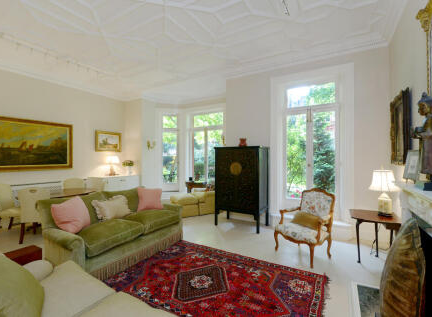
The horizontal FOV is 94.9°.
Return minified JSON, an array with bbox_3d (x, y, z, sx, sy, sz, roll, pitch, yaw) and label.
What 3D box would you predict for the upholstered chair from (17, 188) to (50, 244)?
[{"bbox_3d":[-3.256,0.998,3.715,0.481,0.965,0.570,0,0,-16],"label":"upholstered chair"}]

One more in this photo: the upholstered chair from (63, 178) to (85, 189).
[{"bbox_3d":[-3.390,1.010,4.900,0.600,0.980,0.520,0,0,33],"label":"upholstered chair"}]

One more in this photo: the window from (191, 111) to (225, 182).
[{"bbox_3d":[-0.260,-0.280,6.390,1.180,2.260,0.120,0,0,28],"label":"window"}]

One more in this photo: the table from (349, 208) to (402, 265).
[{"bbox_3d":[2.370,1.180,3.010,0.560,0.640,0.540,0,0,30],"label":"table"}]

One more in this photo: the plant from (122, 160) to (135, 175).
[{"bbox_3d":[-2.856,0.337,6.482,0.355,0.481,0.370,0,0,32],"label":"plant"}]

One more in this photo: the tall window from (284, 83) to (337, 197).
[{"bbox_3d":[1.852,-0.270,3.909,0.960,2.300,0.120,0,0,28],"label":"tall window"}]

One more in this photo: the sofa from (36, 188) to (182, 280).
[{"bbox_3d":[-1.515,1.050,3.160,1.000,0.900,1.800,0,0,32],"label":"sofa"}]

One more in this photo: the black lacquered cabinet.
[{"bbox_3d":[0.568,0.623,4.388,0.995,1.714,0.533,0,0,32],"label":"black lacquered cabinet"}]

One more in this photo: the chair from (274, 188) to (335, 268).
[{"bbox_3d":[1.353,0.985,3.056,0.636,0.990,0.666,0,0,-31],"label":"chair"}]

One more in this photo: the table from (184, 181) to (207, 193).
[{"bbox_3d":[-0.607,1.112,6.216,0.562,0.736,0.400,0,0,32],"label":"table"}]

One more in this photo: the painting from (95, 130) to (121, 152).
[{"bbox_3d":[-3.270,-0.495,6.040,0.060,0.610,0.790,0,0,33],"label":"painting"}]

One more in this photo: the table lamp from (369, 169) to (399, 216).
[{"bbox_3d":[2.620,0.505,3.090,0.390,0.720,0.390,0,0,30],"label":"table lamp"}]

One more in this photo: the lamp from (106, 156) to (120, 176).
[{"bbox_3d":[-3.234,0.274,6.216,0.422,0.622,0.422,0,0,32],"label":"lamp"}]

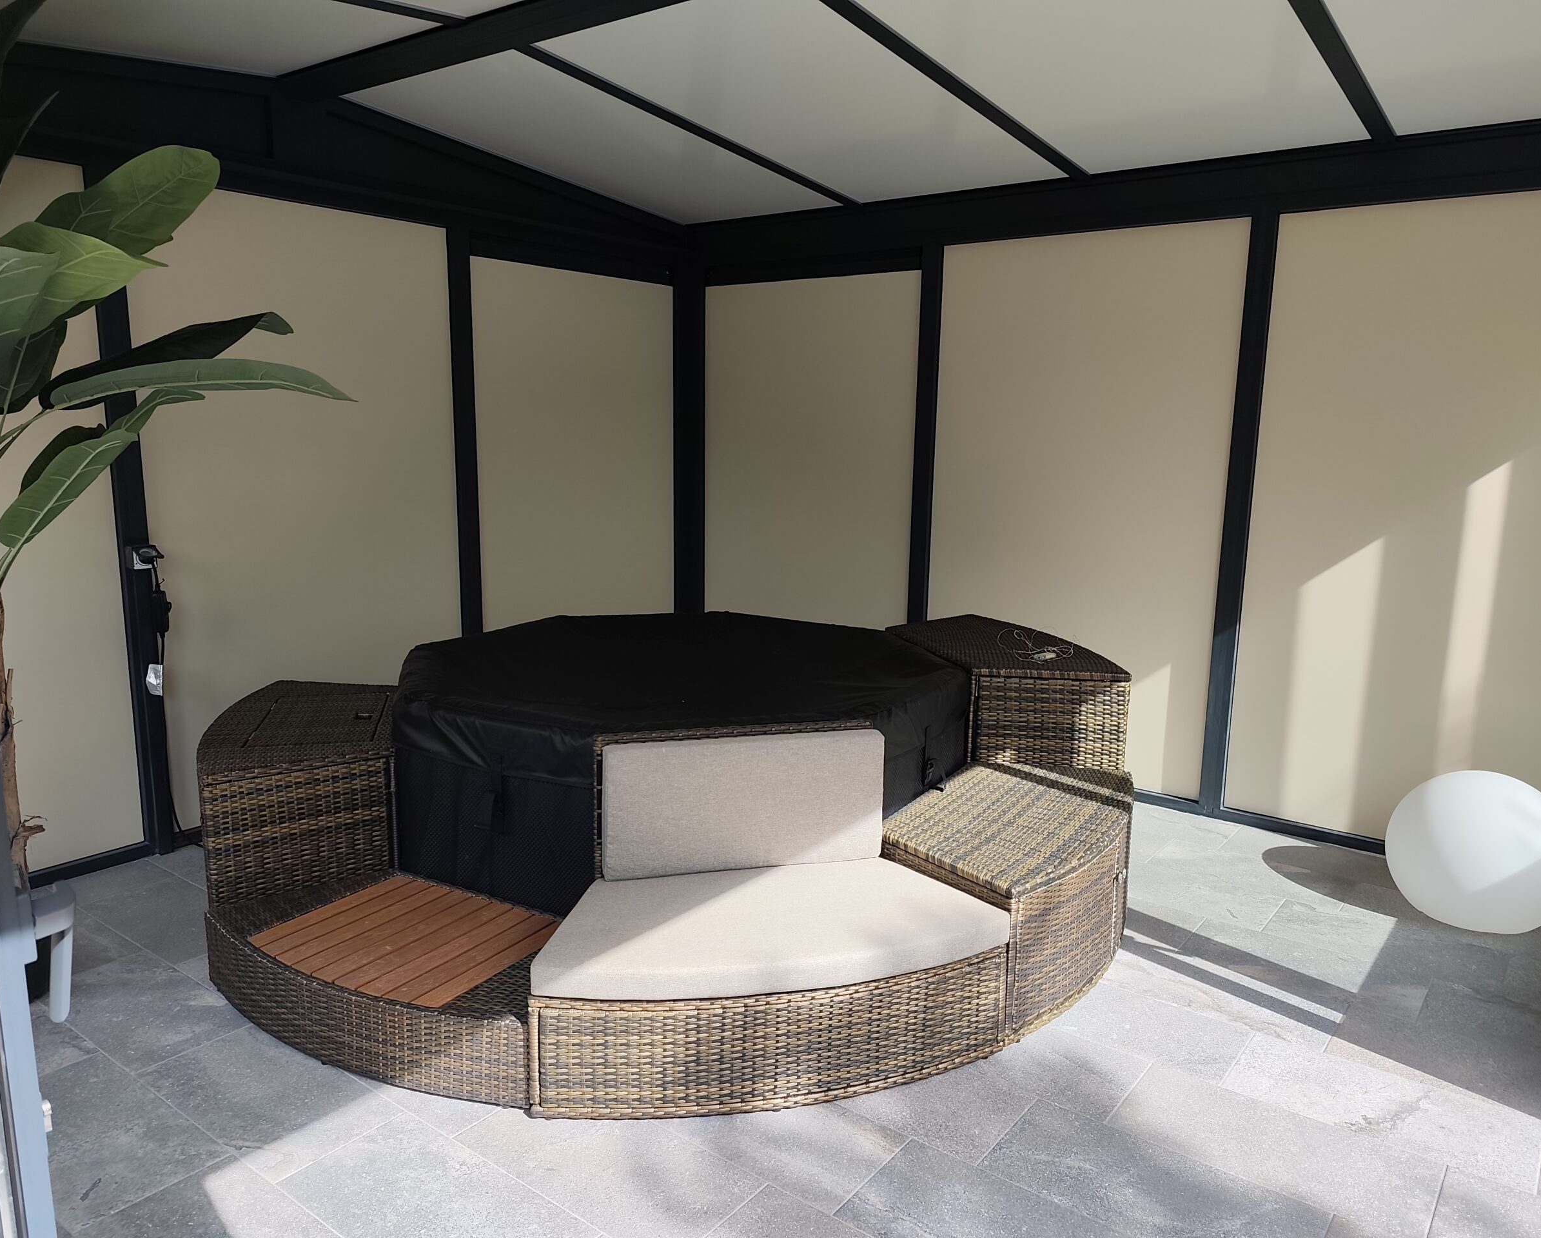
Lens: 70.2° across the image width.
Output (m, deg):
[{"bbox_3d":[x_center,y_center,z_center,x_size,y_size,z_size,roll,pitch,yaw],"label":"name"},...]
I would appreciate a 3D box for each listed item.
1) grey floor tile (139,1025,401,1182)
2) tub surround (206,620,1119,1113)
[{"bbox_3d":[-1.124,1.066,2.449,0.600,0.015,0.300,8,12,37],"label":"grey floor tile"},{"bbox_3d":[-0.238,0.522,3.512,3.000,0.720,2.400,-2,10,-15],"label":"tub surround"}]

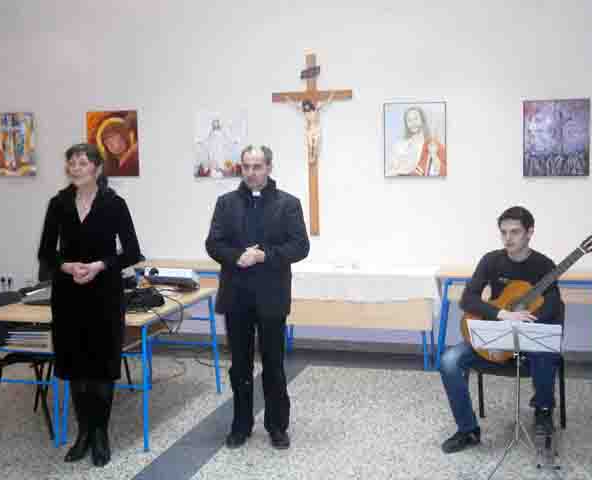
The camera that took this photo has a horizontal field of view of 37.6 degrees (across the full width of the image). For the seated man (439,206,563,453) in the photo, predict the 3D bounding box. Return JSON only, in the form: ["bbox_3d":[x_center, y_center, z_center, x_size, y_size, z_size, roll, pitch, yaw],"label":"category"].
[{"bbox_3d":[1.210,0.477,5.088,0.660,1.344,0.850,1,4,19],"label":"seated man"}]

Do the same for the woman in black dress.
[{"bbox_3d":[-1.123,0.330,4.706,0.520,1.703,0.360,0,3,2],"label":"woman in black dress"}]

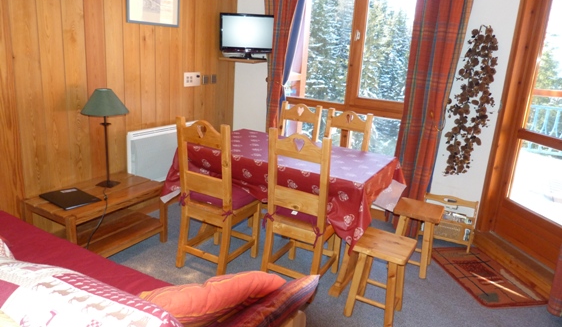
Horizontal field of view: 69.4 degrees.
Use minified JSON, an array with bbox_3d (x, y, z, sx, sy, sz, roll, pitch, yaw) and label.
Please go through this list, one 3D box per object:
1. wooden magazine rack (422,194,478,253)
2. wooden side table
[{"bbox_3d":[1.400,0.478,3.401,0.414,0.414,0.242,11,16,27],"label":"wooden magazine rack"},{"bbox_3d":[-1.232,0.412,2.820,0.429,0.460,0.838,11,15,24],"label":"wooden side table"}]

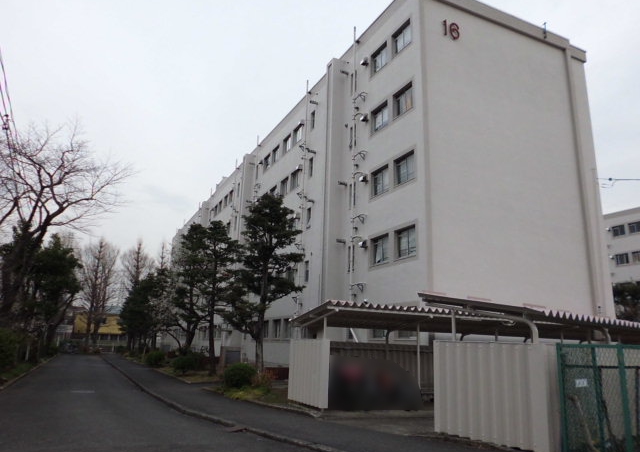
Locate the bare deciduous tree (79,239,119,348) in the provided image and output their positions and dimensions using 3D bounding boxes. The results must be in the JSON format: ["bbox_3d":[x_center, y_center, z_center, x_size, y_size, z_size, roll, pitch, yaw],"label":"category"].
[{"bbox_3d":[-26.217,8.116,56.950,4.333,13.583,4.333,8,-15,-24],"label":"bare deciduous tree"}]

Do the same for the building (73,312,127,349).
[{"bbox_3d":[-30.538,14.947,67.448,7.625,5.159,7.000,8,-15,-24],"label":"building"}]

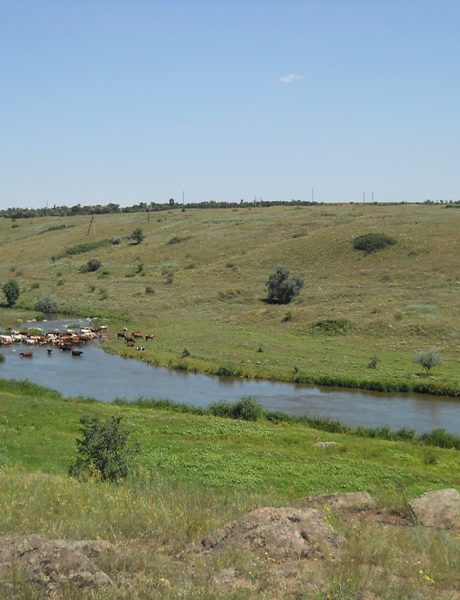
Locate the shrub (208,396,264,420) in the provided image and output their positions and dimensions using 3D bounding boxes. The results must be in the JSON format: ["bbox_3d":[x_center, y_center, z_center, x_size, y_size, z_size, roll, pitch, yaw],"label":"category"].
[{"bbox_3d":[0.604,11.909,104.000,5.700,2.400,3.800,0,4,0],"label":"shrub"}]

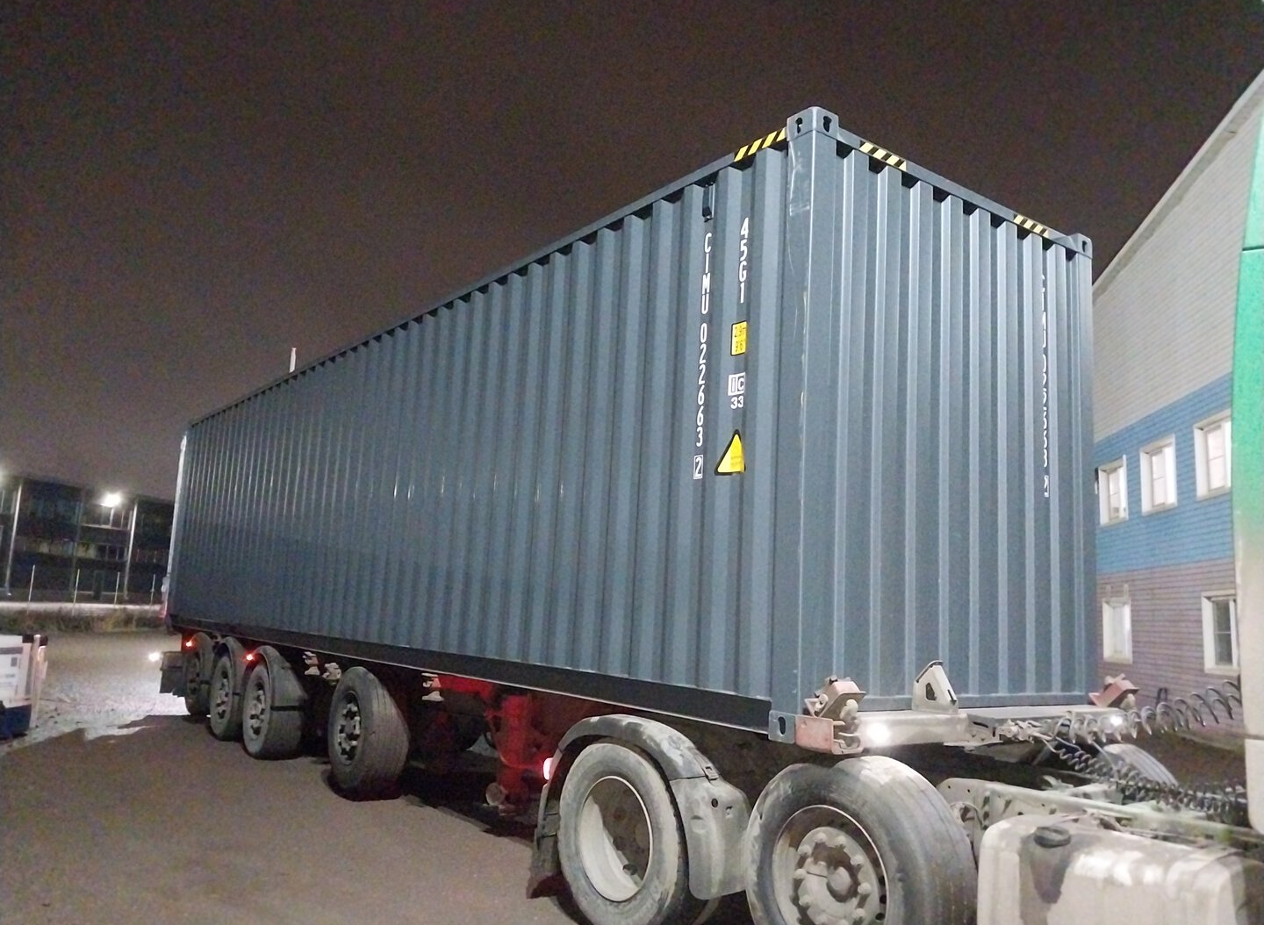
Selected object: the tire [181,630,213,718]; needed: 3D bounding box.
[{"bbox_3d":[-5.447,2.860,12.223,0.380,1.010,1.010,9,-11,-36],"label":"tire"}]

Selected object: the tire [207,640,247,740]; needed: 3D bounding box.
[{"bbox_3d":[-4.632,2.739,11.161,0.380,1.010,1.010,9,-11,-36],"label":"tire"}]

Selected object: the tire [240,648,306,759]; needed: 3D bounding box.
[{"bbox_3d":[-3.807,2.618,10.092,0.380,1.010,1.010,9,-11,-36],"label":"tire"}]

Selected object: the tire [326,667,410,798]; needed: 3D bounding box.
[{"bbox_3d":[-2.257,2.275,8.112,0.380,1.010,1.010,9,-11,-36],"label":"tire"}]

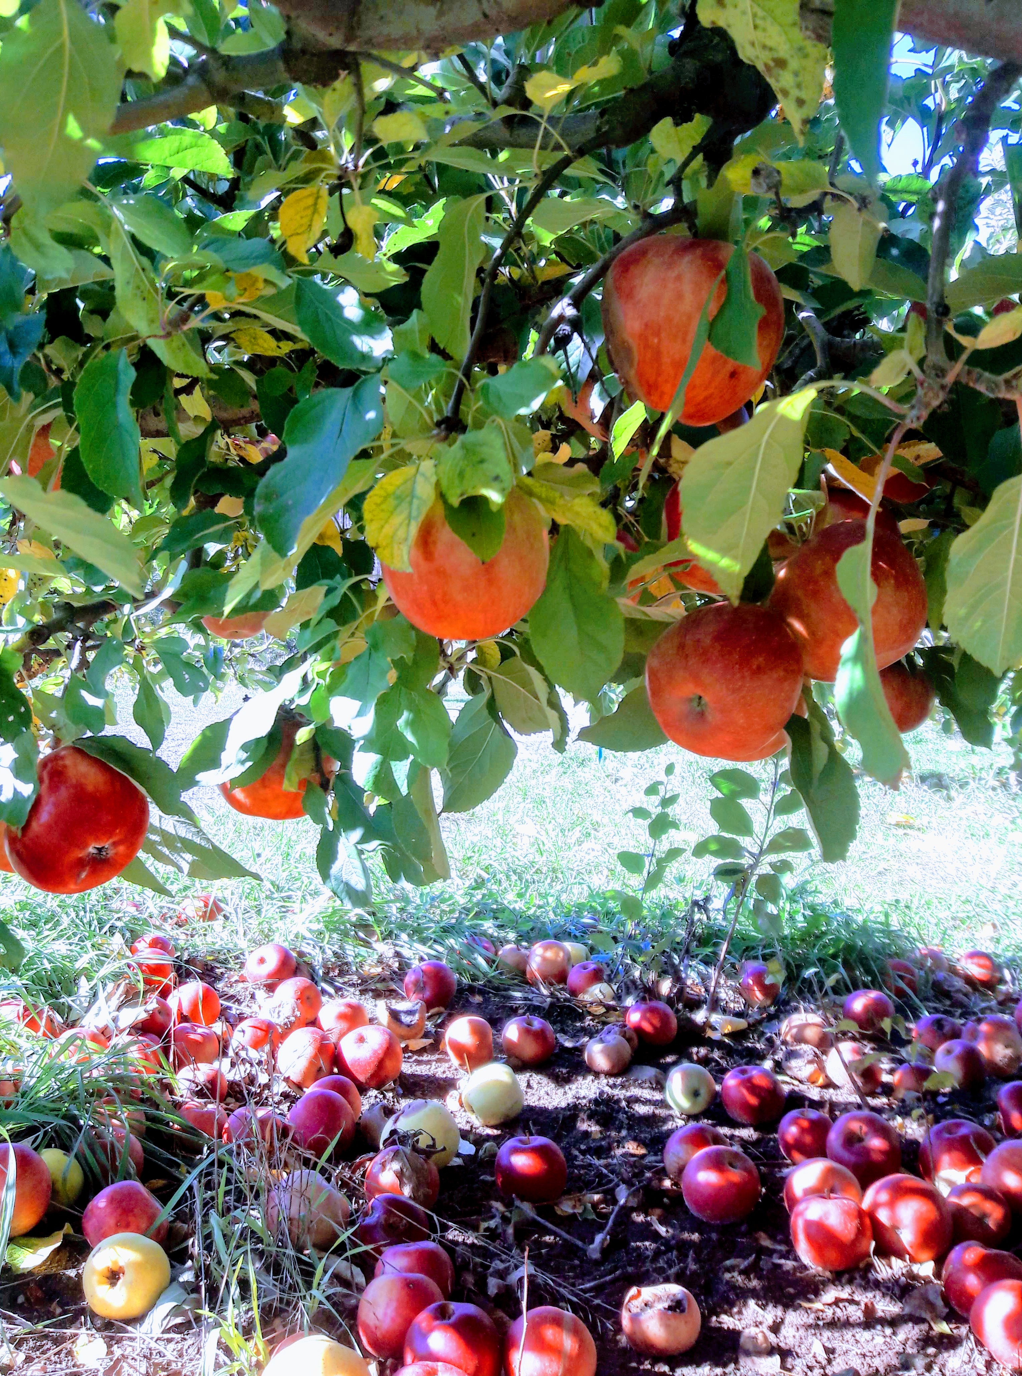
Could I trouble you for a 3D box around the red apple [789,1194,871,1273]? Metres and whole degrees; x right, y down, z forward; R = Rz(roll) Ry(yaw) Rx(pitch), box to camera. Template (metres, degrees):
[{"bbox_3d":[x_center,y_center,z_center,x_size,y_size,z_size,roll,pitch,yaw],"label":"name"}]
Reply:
[{"bbox_3d":[0.299,0.509,1.040,0.078,0.072,0.078,1,14,0],"label":"red apple"}]

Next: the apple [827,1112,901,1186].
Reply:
[{"bbox_3d":[0.377,0.493,1.191,0.081,0.081,0.075,-3,-39,4],"label":"apple"}]

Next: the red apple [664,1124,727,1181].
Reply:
[{"bbox_3d":[0.208,0.523,1.246,0.072,0.070,0.072,0,3,0],"label":"red apple"}]

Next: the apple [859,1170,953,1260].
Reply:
[{"bbox_3d":[0.376,0.504,1.060,0.084,0.084,0.080,0,-5,29],"label":"apple"}]

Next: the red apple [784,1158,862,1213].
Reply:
[{"bbox_3d":[0.311,0.505,1.110,0.078,0.078,0.073,0,-32,-5],"label":"red apple"}]

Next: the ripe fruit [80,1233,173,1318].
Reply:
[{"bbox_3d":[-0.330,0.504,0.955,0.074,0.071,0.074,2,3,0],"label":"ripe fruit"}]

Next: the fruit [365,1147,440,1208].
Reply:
[{"bbox_3d":[-0.108,0.490,1.110,0.074,0.068,0.074,1,3,0],"label":"fruit"}]

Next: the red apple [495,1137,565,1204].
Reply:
[{"bbox_3d":[0.022,0.515,1.190,0.076,0.071,0.076,0,3,0],"label":"red apple"}]

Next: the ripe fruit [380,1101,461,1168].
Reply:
[{"bbox_3d":[-0.094,0.469,1.170,0.083,0.075,0.083,-15,6,0],"label":"ripe fruit"}]

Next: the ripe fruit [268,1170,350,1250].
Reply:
[{"bbox_3d":[-0.194,0.500,1.066,0.078,0.072,0.078,0,3,-10],"label":"ripe fruit"}]

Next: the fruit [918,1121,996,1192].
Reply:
[{"bbox_3d":[0.476,0.499,1.186,0.081,0.074,0.081,19,42,27],"label":"fruit"}]

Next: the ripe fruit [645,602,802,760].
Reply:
[{"bbox_3d":[0.106,-0.003,0.555,0.079,0.079,0.073,0,16,31],"label":"ripe fruit"}]

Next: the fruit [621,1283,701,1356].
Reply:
[{"bbox_3d":[0.130,0.549,0.968,0.067,0.061,0.067,1,3,8],"label":"fruit"}]

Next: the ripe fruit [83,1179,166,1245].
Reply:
[{"bbox_3d":[-0.352,0.482,1.016,0.078,0.070,0.078,2,3,0],"label":"ripe fruit"}]

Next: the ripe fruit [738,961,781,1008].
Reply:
[{"bbox_3d":[0.415,0.496,1.856,0.070,0.075,0.070,0,3,0],"label":"ripe fruit"}]

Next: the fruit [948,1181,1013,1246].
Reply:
[{"bbox_3d":[0.484,0.544,1.150,0.067,0.062,0.067,2,3,24],"label":"fruit"}]

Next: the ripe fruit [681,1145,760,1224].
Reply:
[{"bbox_3d":[0.215,0.508,1.139,0.080,0.075,0.080,13,6,0],"label":"ripe fruit"}]

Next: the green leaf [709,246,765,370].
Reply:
[{"bbox_3d":[0.089,-0.151,0.440,0.024,0.050,0.015,1,3,0],"label":"green leaf"}]

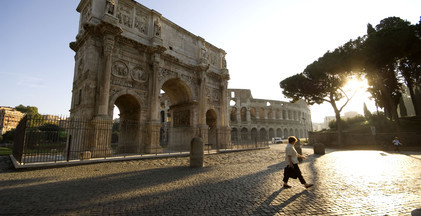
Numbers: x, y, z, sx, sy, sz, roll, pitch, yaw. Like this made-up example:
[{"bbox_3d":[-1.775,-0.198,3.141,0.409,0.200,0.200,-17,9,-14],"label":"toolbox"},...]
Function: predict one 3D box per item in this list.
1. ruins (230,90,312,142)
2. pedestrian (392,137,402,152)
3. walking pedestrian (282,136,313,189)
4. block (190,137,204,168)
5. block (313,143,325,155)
[{"bbox_3d":[14.369,8.516,175.697,188.000,48.000,156.000,5,-12,-31],"label":"ruins"},{"bbox_3d":[19.724,3.815,18.518,0.450,1.660,0.700,9,-14,-43],"label":"pedestrian"},{"bbox_3d":[2.846,1.789,5.848,0.920,1.620,0.520,-1,-10,0],"label":"walking pedestrian"},{"bbox_3d":[-0.823,2.723,10.837,0.772,1.738,0.772,0,-11,-4],"label":"block"},{"bbox_3d":[10.942,4.111,17.673,0.943,1.044,0.943,-7,-12,30],"label":"block"}]

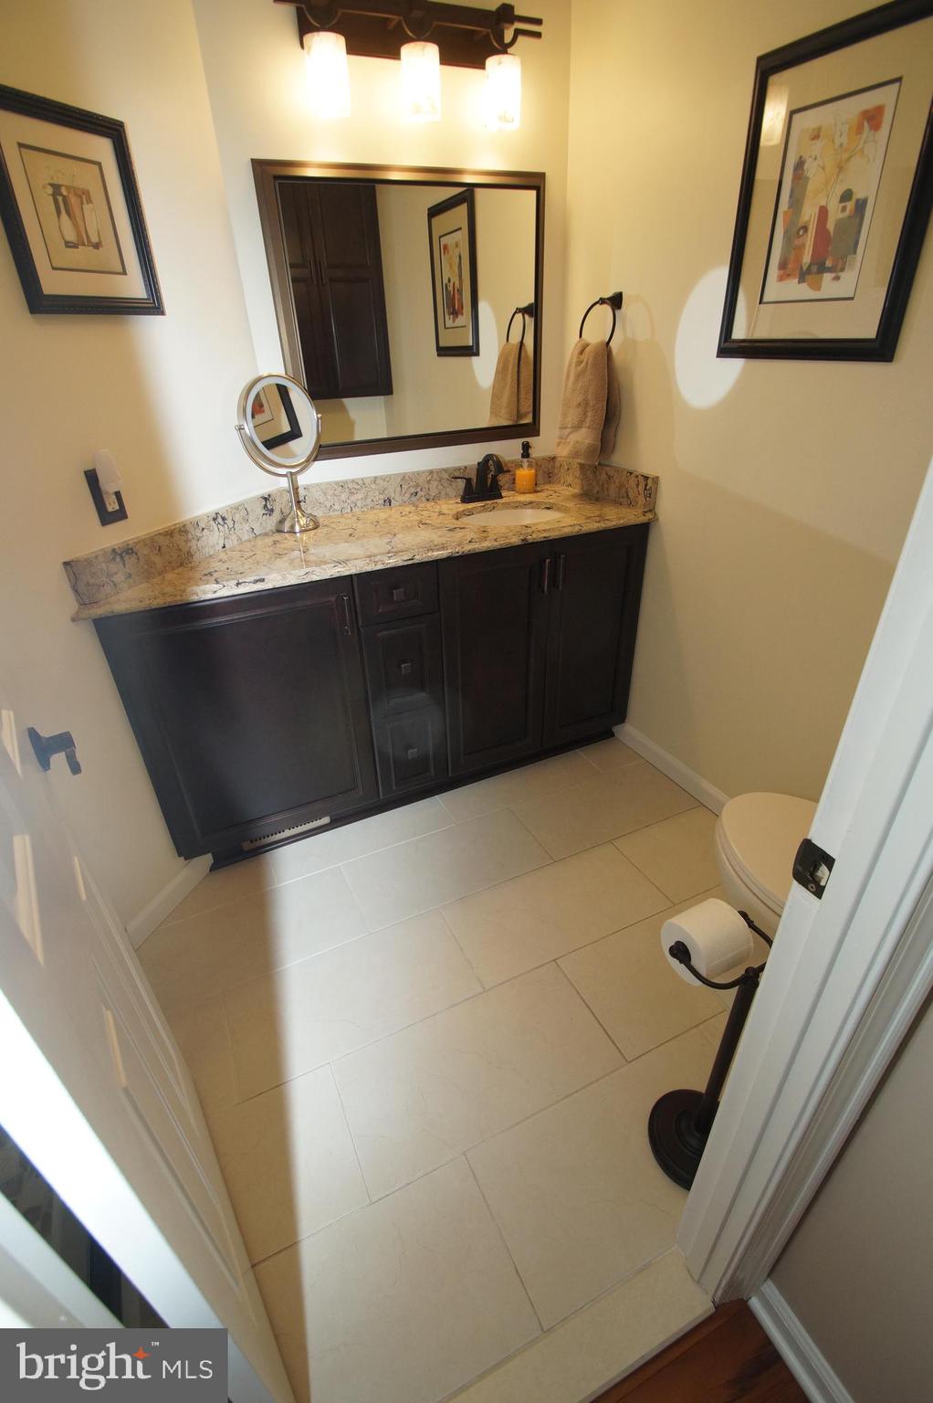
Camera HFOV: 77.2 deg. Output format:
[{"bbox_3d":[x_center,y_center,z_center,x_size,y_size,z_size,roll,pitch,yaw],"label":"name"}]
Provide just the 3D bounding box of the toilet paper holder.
[{"bbox_3d":[0.452,0.640,1.031,0.185,0.565,0.190,-14,32,-20],"label":"toilet paper holder"}]

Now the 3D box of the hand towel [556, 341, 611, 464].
[{"bbox_3d":[0.410,-1.022,2.006,0.100,0.370,0.230,-14,32,-20],"label":"hand towel"}]

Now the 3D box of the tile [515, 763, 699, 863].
[{"bbox_3d":[0.489,0.379,2.079,0.598,0.010,0.297,-14,32,-20],"label":"tile"}]

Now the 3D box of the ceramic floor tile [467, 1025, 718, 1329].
[{"bbox_3d":[0.341,0.900,1.162,0.598,0.010,0.287,-14,32,-20],"label":"ceramic floor tile"}]

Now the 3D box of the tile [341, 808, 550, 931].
[{"bbox_3d":[-0.056,0.519,1.869,0.598,0.010,0.297,-14,32,-20],"label":"tile"}]

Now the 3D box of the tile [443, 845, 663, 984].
[{"bbox_3d":[0.259,0.600,1.702,0.598,0.010,0.297,-14,32,-20],"label":"tile"}]

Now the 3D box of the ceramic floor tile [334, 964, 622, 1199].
[{"bbox_3d":[0.029,0.821,1.325,0.598,0.010,0.297,-14,32,-20],"label":"ceramic floor tile"}]

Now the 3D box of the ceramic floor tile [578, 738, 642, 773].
[{"bbox_3d":[0.577,0.221,2.356,0.220,0.010,0.195,-14,32,-20],"label":"ceramic floor tile"}]

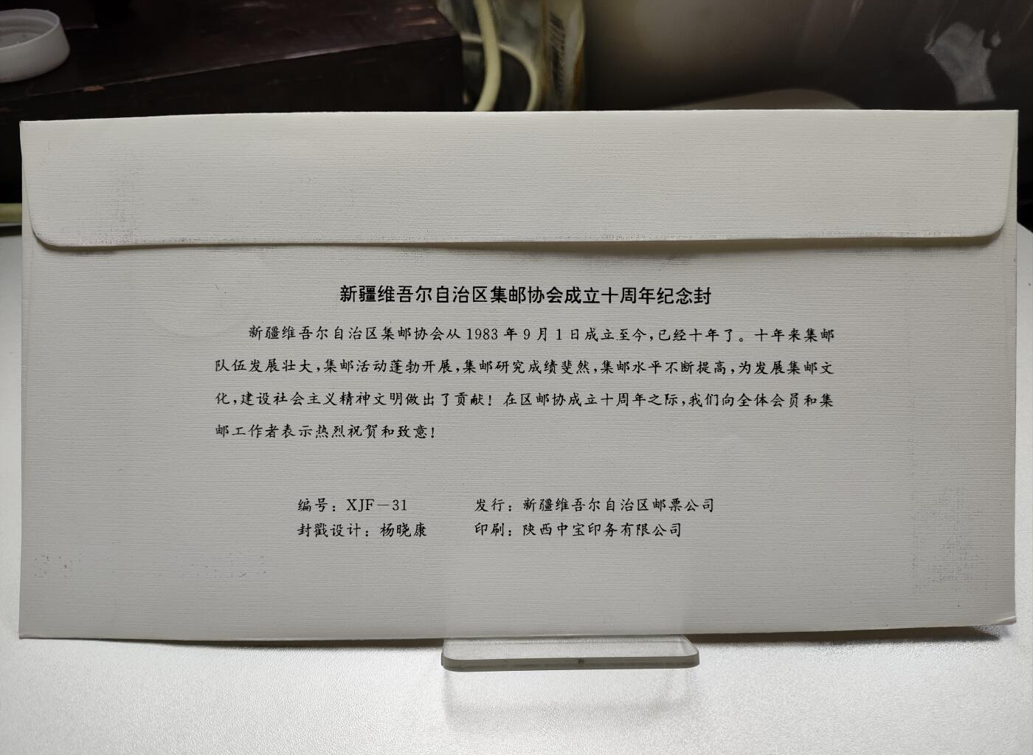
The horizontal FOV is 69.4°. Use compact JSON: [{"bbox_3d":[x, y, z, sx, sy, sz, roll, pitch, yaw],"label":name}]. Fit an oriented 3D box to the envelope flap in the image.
[{"bbox_3d":[0.000,-0.044,0.167,0.224,0.029,0.004,0,-1,0],"label":"envelope flap"}]

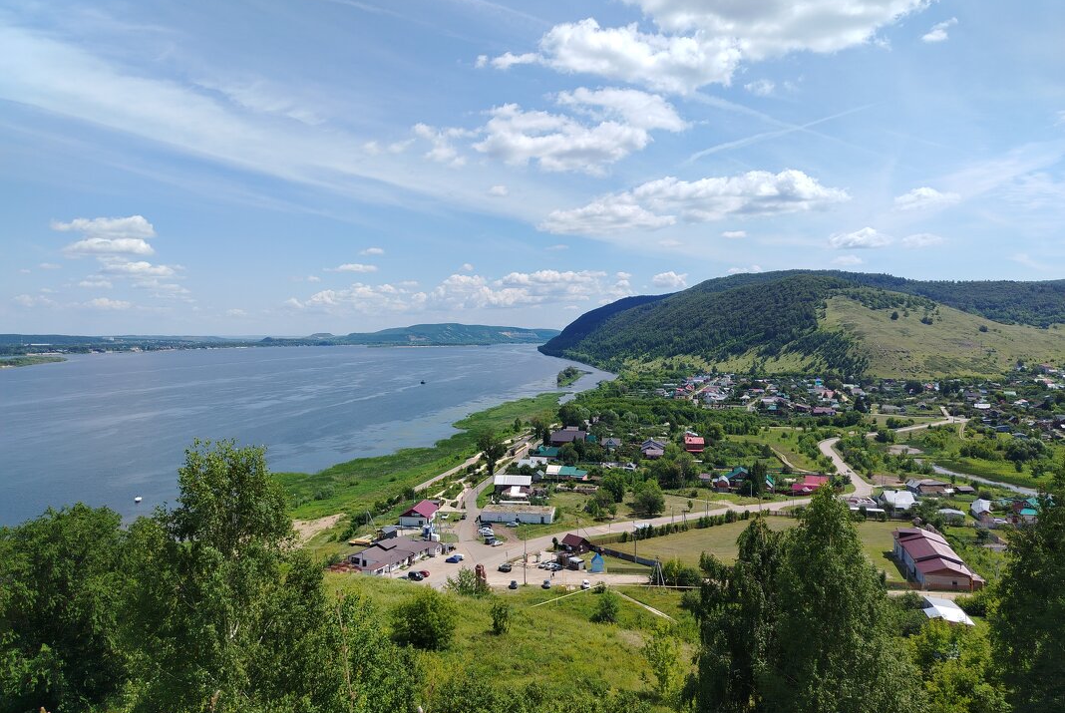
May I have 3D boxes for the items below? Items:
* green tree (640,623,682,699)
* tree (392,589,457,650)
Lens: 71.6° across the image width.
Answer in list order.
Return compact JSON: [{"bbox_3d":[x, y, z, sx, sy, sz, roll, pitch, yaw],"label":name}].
[{"bbox_3d":[11.020,26.030,63.000,3.500,6.300,3.400,0,1,0],"label":"green tree"},{"bbox_3d":[-11.720,28.410,80.000,7.100,6.400,6.800,0,1,0],"label":"tree"}]

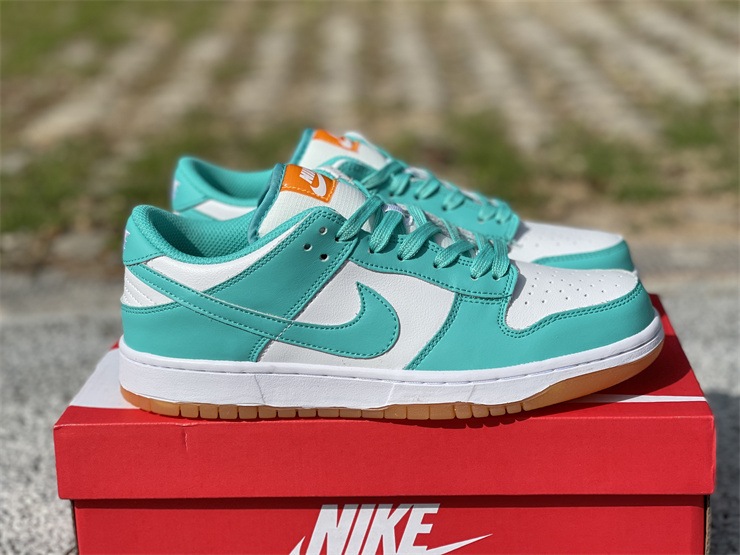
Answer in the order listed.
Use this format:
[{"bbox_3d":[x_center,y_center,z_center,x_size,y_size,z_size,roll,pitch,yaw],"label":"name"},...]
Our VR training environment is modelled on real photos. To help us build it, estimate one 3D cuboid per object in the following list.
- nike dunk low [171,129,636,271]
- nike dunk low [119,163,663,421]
[{"bbox_3d":[0.017,-0.033,0.852,0.296,0.130,0.107,0,16,9],"label":"nike dunk low"},{"bbox_3d":[0.010,-0.002,0.744,0.297,0.130,0.107,-1,16,4],"label":"nike dunk low"}]

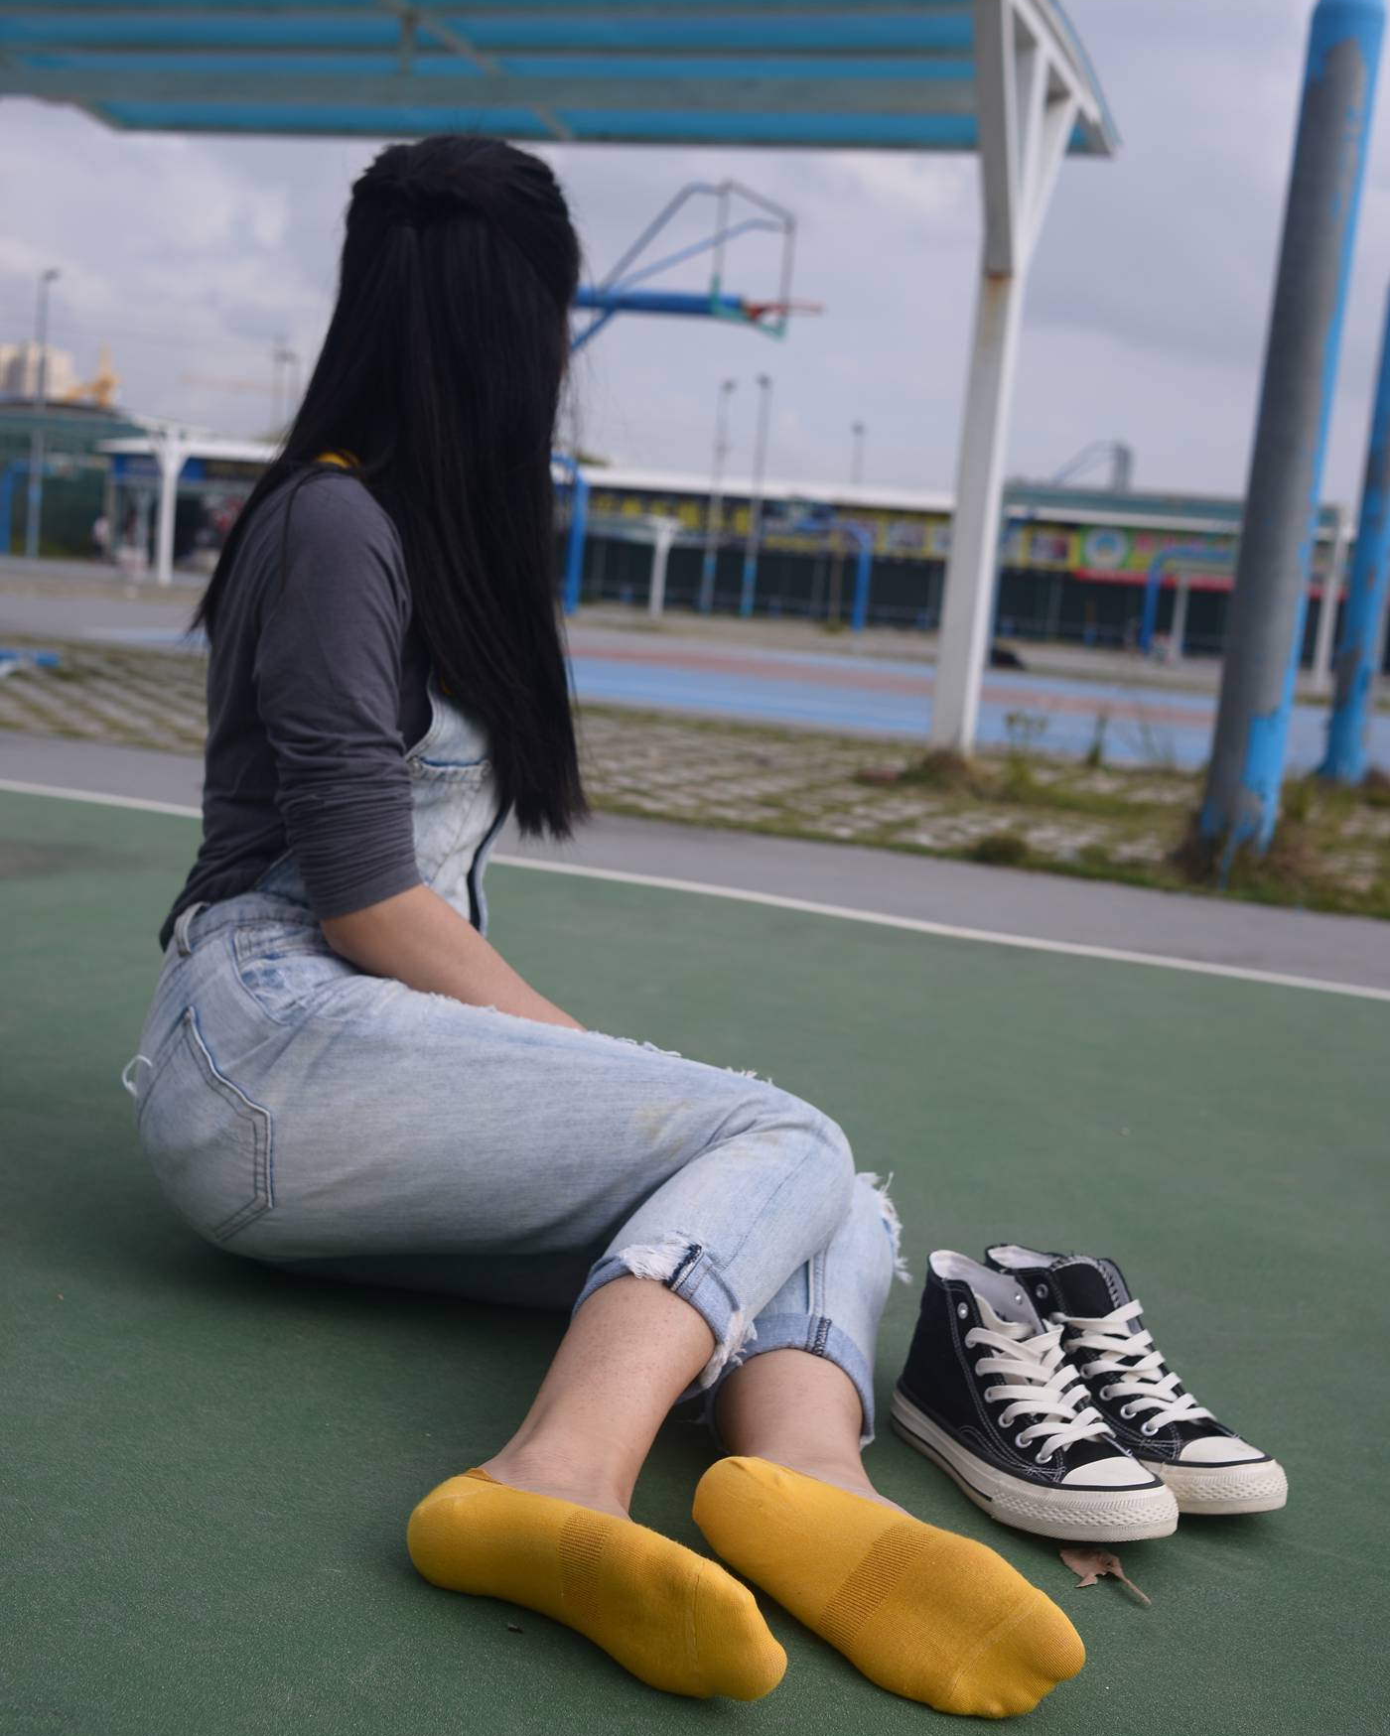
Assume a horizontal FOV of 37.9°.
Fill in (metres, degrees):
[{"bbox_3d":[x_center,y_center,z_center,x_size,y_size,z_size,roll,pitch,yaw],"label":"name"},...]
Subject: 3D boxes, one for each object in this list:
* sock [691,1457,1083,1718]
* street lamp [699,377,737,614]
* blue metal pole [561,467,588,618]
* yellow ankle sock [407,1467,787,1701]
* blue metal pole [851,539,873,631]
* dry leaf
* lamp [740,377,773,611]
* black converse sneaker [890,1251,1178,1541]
[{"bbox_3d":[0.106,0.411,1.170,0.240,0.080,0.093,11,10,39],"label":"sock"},{"bbox_3d":[0.848,-14.099,76.802,0.600,9.000,0.400,5,8,0],"label":"street lamp"},{"bbox_3d":[-2.486,-6.833,42.000,0.260,3.170,0.260,5,8,0],"label":"blue metal pole"},{"bbox_3d":[-0.059,0.400,1.148,0.235,0.080,0.088,9,9,30],"label":"yellow ankle sock"},{"bbox_3d":[4.948,-8.388,60.000,0.280,2.750,0.280,5,8,0],"label":"blue metal pole"},{"bbox_3d":[0.261,0.444,1.293,0.045,0.013,0.075,-3,11,-44],"label":"dry leaf"},{"bbox_3d":[2.265,-13.846,75.256,0.600,9.000,0.400,5,8,0],"label":"lamp"},{"bbox_3d":[0.241,0.364,1.423,0.092,0.135,0.245,-2,11,-44],"label":"black converse sneaker"}]

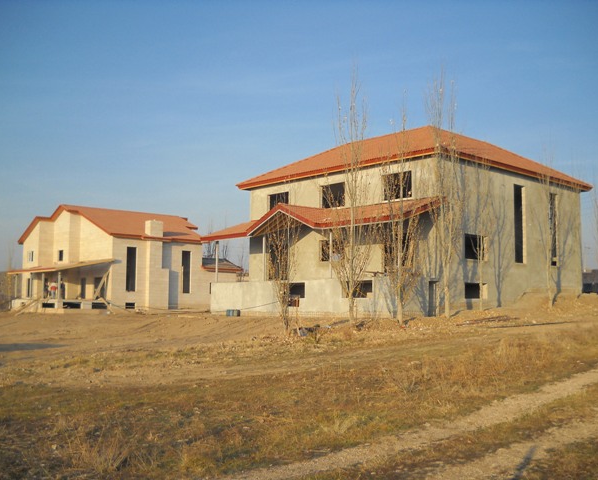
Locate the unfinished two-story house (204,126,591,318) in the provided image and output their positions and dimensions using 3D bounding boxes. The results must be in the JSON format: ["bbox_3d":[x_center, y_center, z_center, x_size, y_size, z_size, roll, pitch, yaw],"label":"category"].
[{"bbox_3d":[6.902,-0.725,48.075,20.900,11.900,17.500,6,-8,-43],"label":"unfinished two-story house"}]

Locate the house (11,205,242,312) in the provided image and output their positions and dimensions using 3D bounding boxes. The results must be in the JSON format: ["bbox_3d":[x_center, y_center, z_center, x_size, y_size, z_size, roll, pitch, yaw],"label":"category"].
[{"bbox_3d":[-18.261,2.209,72.520,21.200,10.300,14.500,6,-8,-43],"label":"house"}]

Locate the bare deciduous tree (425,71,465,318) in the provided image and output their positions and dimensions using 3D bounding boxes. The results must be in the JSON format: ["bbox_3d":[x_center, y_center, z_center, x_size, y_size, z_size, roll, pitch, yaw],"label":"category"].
[{"bbox_3d":[7.539,-2.458,36.245,2.000,12.800,2.000,1,-6,0],"label":"bare deciduous tree"}]

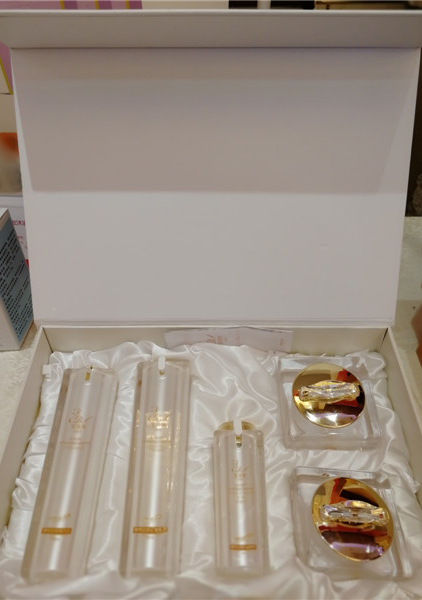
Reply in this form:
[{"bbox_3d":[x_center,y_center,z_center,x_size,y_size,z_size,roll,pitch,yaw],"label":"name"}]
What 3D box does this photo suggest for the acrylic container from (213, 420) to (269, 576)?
[{"bbox_3d":[0.022,0.148,0.356,0.038,0.036,0.106,0,58,0],"label":"acrylic container"}]

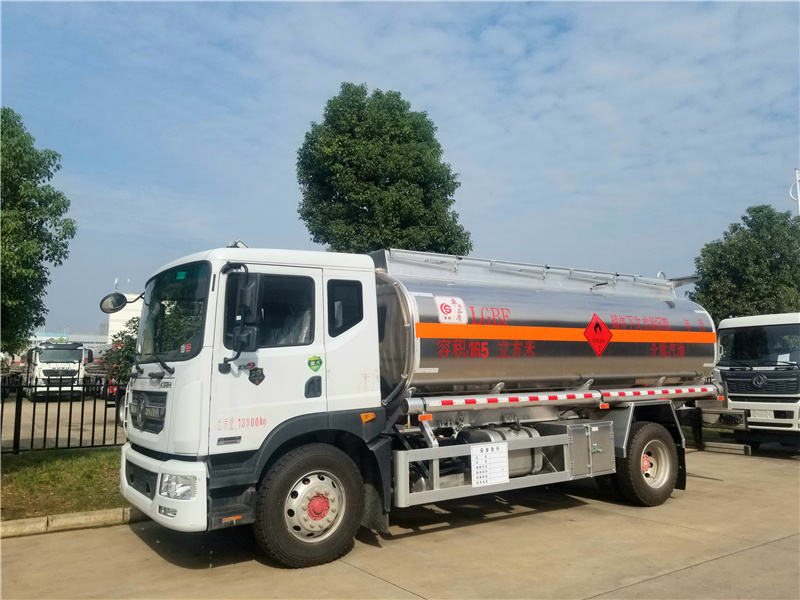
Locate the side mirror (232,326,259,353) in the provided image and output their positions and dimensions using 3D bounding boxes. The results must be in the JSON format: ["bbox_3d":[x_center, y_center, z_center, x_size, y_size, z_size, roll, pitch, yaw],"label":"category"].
[{"bbox_3d":[-1.223,0.313,4.756,0.200,0.220,0.100,-3,-6,28],"label":"side mirror"}]

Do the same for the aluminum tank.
[{"bbox_3d":[1.702,0.461,8.321,5.500,1.760,2.400,3,-7,-32],"label":"aluminum tank"}]

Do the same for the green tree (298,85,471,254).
[{"bbox_3d":[-0.363,-0.840,12.747,4.100,7.900,4.100,4,-7,-32],"label":"green tree"}]

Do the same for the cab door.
[{"bbox_3d":[-1.125,0.476,5.203,1.020,1.560,0.150,3,-7,-32],"label":"cab door"}]

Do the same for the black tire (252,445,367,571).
[{"bbox_3d":[-0.786,1.829,5.385,1.040,1.040,0.280,5,-7,-34],"label":"black tire"}]

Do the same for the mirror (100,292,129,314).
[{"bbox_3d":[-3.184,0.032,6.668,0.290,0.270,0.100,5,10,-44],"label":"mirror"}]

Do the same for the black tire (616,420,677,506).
[{"bbox_3d":[3.213,2.125,7.827,1.040,1.040,0.280,4,-7,-32],"label":"black tire"}]

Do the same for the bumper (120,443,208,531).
[{"bbox_3d":[-2.334,1.649,5.679,0.480,0.570,2.360,3,-7,-32],"label":"bumper"}]

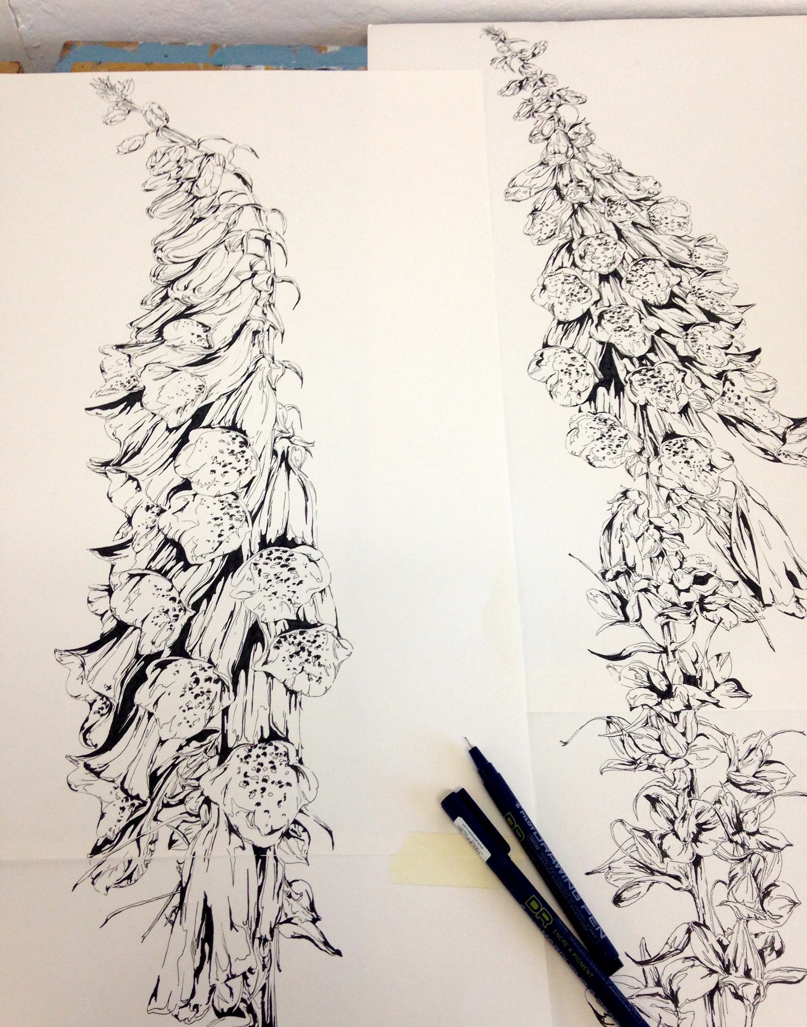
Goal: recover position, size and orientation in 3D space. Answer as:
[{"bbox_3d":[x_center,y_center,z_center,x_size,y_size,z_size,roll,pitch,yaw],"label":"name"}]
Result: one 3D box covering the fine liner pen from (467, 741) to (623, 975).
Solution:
[{"bbox_3d":[0.061,0.152,0.469,0.010,0.010,0.121,-26,61,-16],"label":"fine liner pen"}]

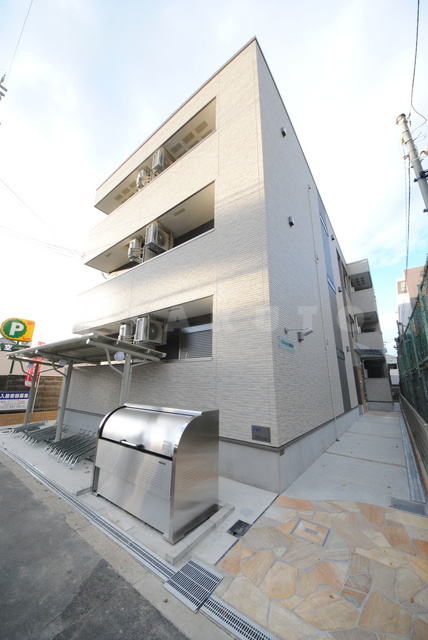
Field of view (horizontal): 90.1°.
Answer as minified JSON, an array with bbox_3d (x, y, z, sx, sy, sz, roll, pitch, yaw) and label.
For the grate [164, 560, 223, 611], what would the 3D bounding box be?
[{"bbox_3d":[-0.168,2.136,1.735,0.330,0.040,0.330,-9,-17,33],"label":"grate"}]

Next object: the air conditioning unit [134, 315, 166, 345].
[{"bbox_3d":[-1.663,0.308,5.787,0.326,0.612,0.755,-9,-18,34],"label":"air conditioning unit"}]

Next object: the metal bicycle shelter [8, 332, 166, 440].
[{"bbox_3d":[-3.763,1.875,5.477,5.300,2.300,1.650,-9,-17,33],"label":"metal bicycle shelter"}]

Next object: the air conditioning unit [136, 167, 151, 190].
[{"bbox_3d":[-2.485,-5.136,8.193,0.290,0.570,0.760,-9,-17,33],"label":"air conditioning unit"}]

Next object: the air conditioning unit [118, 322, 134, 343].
[{"bbox_3d":[-2.647,0.500,6.993,0.290,0.570,0.760,-9,-17,33],"label":"air conditioning unit"}]

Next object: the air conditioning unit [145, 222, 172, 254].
[{"bbox_3d":[-1.865,-2.679,7.176,0.290,0.570,0.760,-9,-17,33],"label":"air conditioning unit"}]

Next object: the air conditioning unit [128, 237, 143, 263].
[{"bbox_3d":[-2.517,-2.313,7.475,0.290,0.570,0.760,-9,-17,33],"label":"air conditioning unit"}]

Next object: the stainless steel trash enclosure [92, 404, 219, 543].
[{"bbox_3d":[-0.837,1.859,3.037,1.640,1.150,0.860,-9,-17,33],"label":"stainless steel trash enclosure"}]

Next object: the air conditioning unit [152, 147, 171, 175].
[{"bbox_3d":[-1.779,-5.471,7.684,0.290,0.570,0.760,-9,-17,33],"label":"air conditioning unit"}]

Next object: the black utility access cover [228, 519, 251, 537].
[{"bbox_3d":[0.265,2.102,2.138,0.153,0.031,0.224,-9,-18,34],"label":"black utility access cover"}]

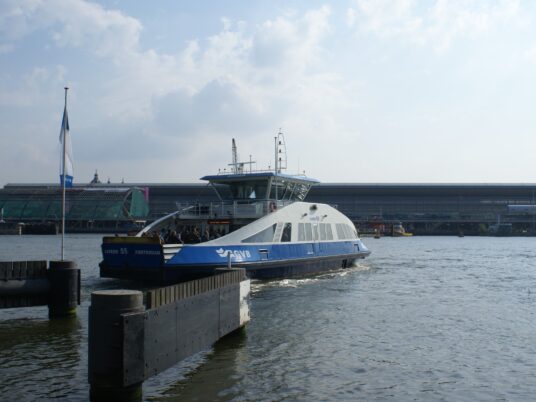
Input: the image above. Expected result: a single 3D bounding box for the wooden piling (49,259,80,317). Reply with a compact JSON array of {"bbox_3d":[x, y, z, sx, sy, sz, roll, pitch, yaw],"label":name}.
[{"bbox_3d":[-7.820,3.406,25.000,1.120,2.220,1.120,1,-2,-18],"label":"wooden piling"}]

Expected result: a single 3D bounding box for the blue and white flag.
[{"bbox_3d":[-7.840,-2.090,25.200,0.540,3.230,0.350,1,-2,-18],"label":"blue and white flag"}]

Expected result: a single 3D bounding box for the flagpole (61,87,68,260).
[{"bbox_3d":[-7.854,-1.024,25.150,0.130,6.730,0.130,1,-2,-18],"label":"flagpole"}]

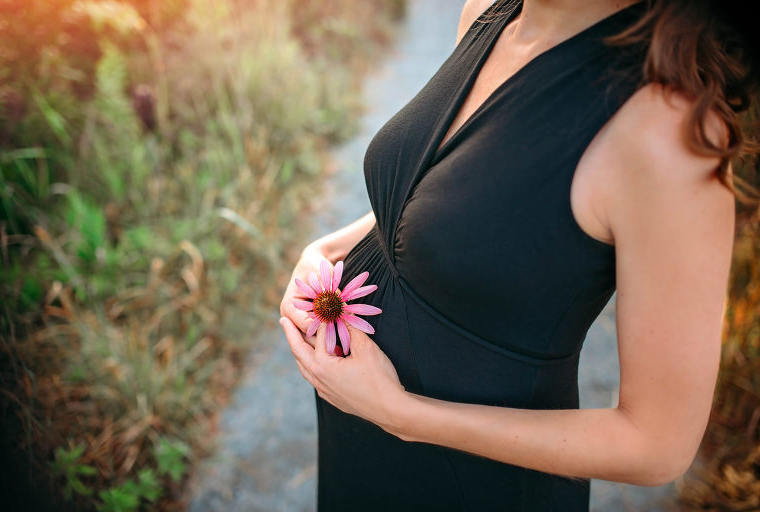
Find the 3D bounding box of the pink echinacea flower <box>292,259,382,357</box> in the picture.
[{"bbox_3d":[-0.045,0.053,0.775,0.092,0.092,0.035,0,-7,18],"label":"pink echinacea flower"}]

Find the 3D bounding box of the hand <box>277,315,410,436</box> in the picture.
[{"bbox_3d":[-0.033,0.121,0.790,0.160,0.080,0.060,39,16,17],"label":"hand"}]

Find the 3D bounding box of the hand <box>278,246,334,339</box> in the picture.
[{"bbox_3d":[-0.076,0.044,0.830,0.060,0.080,0.115,16,57,-12],"label":"hand"}]

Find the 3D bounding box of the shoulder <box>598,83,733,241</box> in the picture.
[{"bbox_3d":[0.251,-0.083,0.660,0.110,0.140,0.105,-9,27,-18],"label":"shoulder"}]

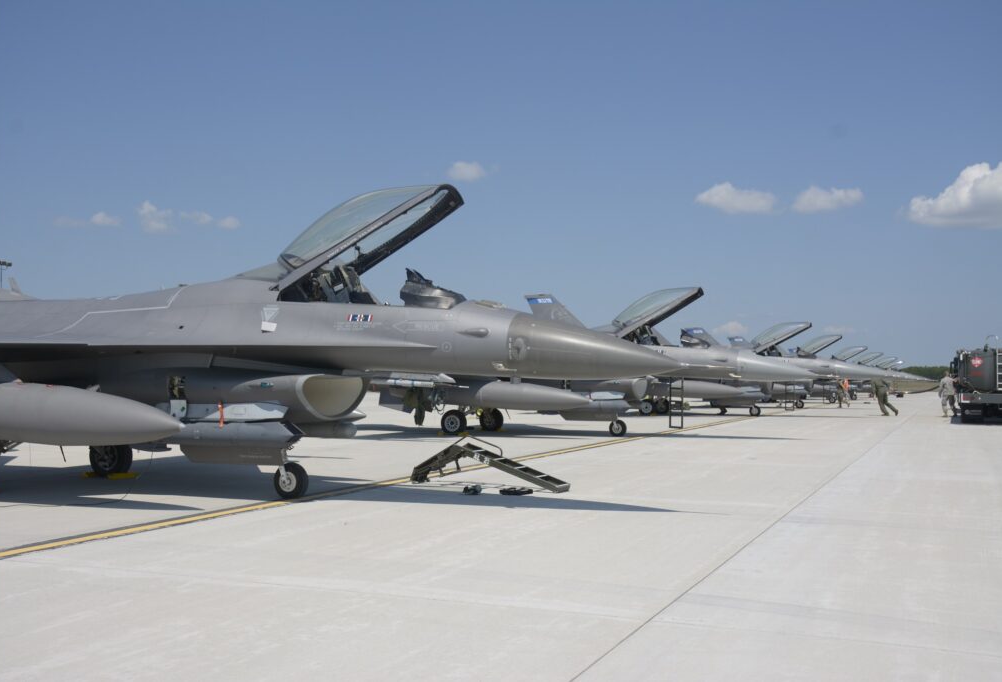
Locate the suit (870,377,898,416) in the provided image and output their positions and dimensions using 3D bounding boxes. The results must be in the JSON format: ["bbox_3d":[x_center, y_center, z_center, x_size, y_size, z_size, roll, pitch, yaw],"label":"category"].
[{"bbox_3d":[15.284,2.218,40.900,0.680,1.550,0.950,2,-3,-40],"label":"suit"}]

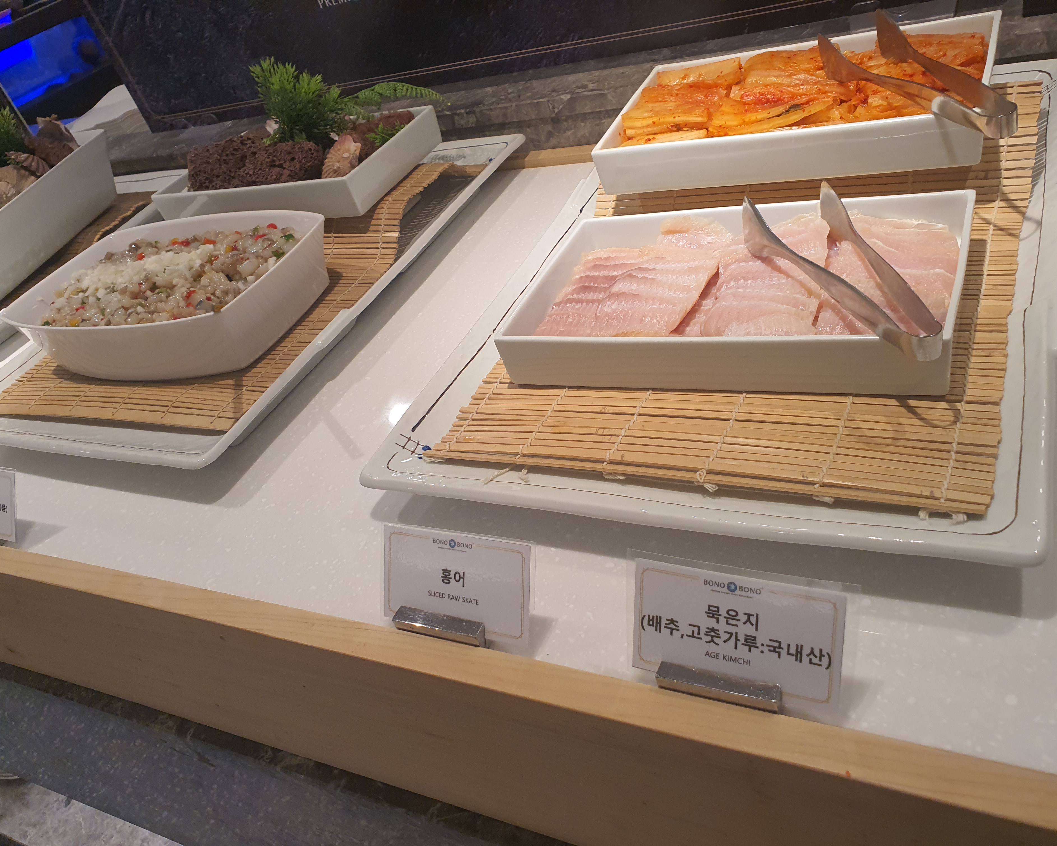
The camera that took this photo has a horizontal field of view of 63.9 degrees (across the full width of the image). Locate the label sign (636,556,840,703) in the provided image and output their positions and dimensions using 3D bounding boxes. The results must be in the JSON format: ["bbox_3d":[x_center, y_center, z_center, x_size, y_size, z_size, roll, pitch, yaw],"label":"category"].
[{"bbox_3d":[0.087,0.089,0.361,0.090,0.051,0.002,4,10,30],"label":"label sign"}]

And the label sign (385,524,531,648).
[{"bbox_3d":[-0.038,0.082,0.432,0.090,0.051,0.002,4,5,29],"label":"label sign"}]

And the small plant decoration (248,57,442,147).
[{"bbox_3d":[-0.179,-0.312,0.813,0.195,0.088,0.085,3,43,29],"label":"small plant decoration"}]

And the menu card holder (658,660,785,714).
[{"bbox_3d":[0.083,0.112,0.368,0.053,0.009,0.013,3,43,29],"label":"menu card holder"}]

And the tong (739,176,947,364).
[{"bbox_3d":[0.182,-0.091,0.482,0.052,0.032,0.192,-18,36,4],"label":"tong"}]

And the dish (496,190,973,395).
[{"bbox_3d":[0.129,-0.085,0.540,0.265,0.038,0.156,4,43,29],"label":"dish"}]

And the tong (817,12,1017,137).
[{"bbox_3d":[0.254,-0.232,0.557,0.052,0.032,0.197,-19,36,3],"label":"tong"}]

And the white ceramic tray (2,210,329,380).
[{"bbox_3d":[-0.326,-0.120,0.783,0.297,0.056,0.188,3,43,29],"label":"white ceramic tray"}]

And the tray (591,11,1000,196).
[{"bbox_3d":[0.199,-0.238,0.638,0.265,0.038,0.156,4,46,30],"label":"tray"}]

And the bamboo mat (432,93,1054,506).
[{"bbox_3d":[0.162,-0.129,0.580,0.310,0.042,0.455,5,43,30],"label":"bamboo mat"}]

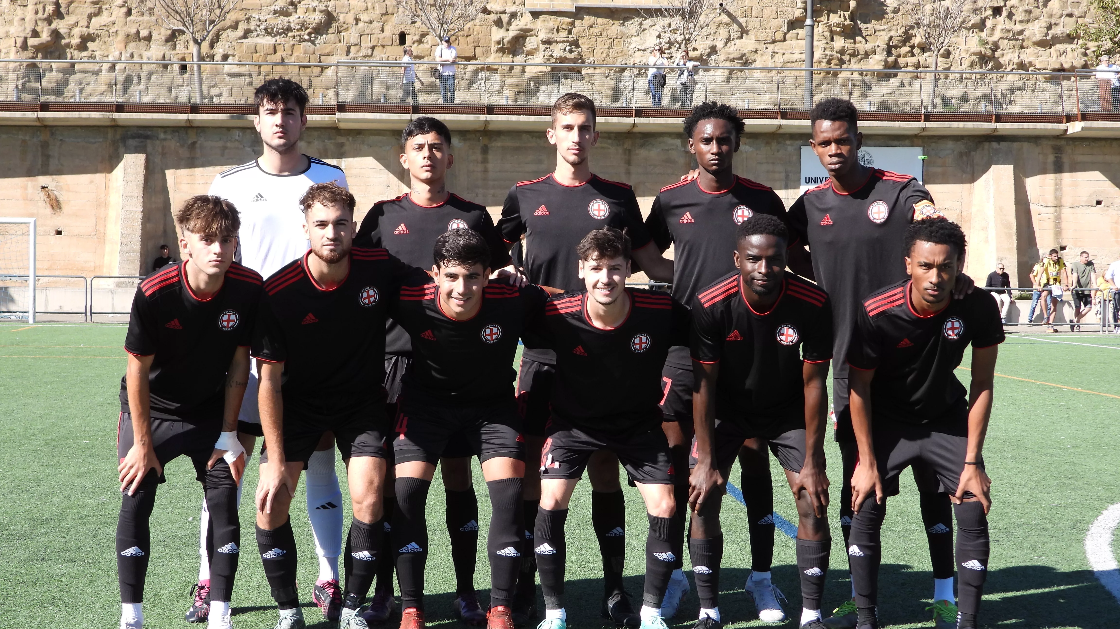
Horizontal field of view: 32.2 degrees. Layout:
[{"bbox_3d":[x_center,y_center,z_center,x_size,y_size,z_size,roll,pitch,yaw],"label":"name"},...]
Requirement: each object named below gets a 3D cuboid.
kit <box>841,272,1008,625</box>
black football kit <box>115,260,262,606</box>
[{"bbox_3d":[1.164,0.437,6.200,0.505,1.085,0.480,1,1,9],"label":"kit"},{"bbox_3d":[-1.186,0.368,6.201,0.470,1.080,0.520,0,1,-8],"label":"black football kit"}]

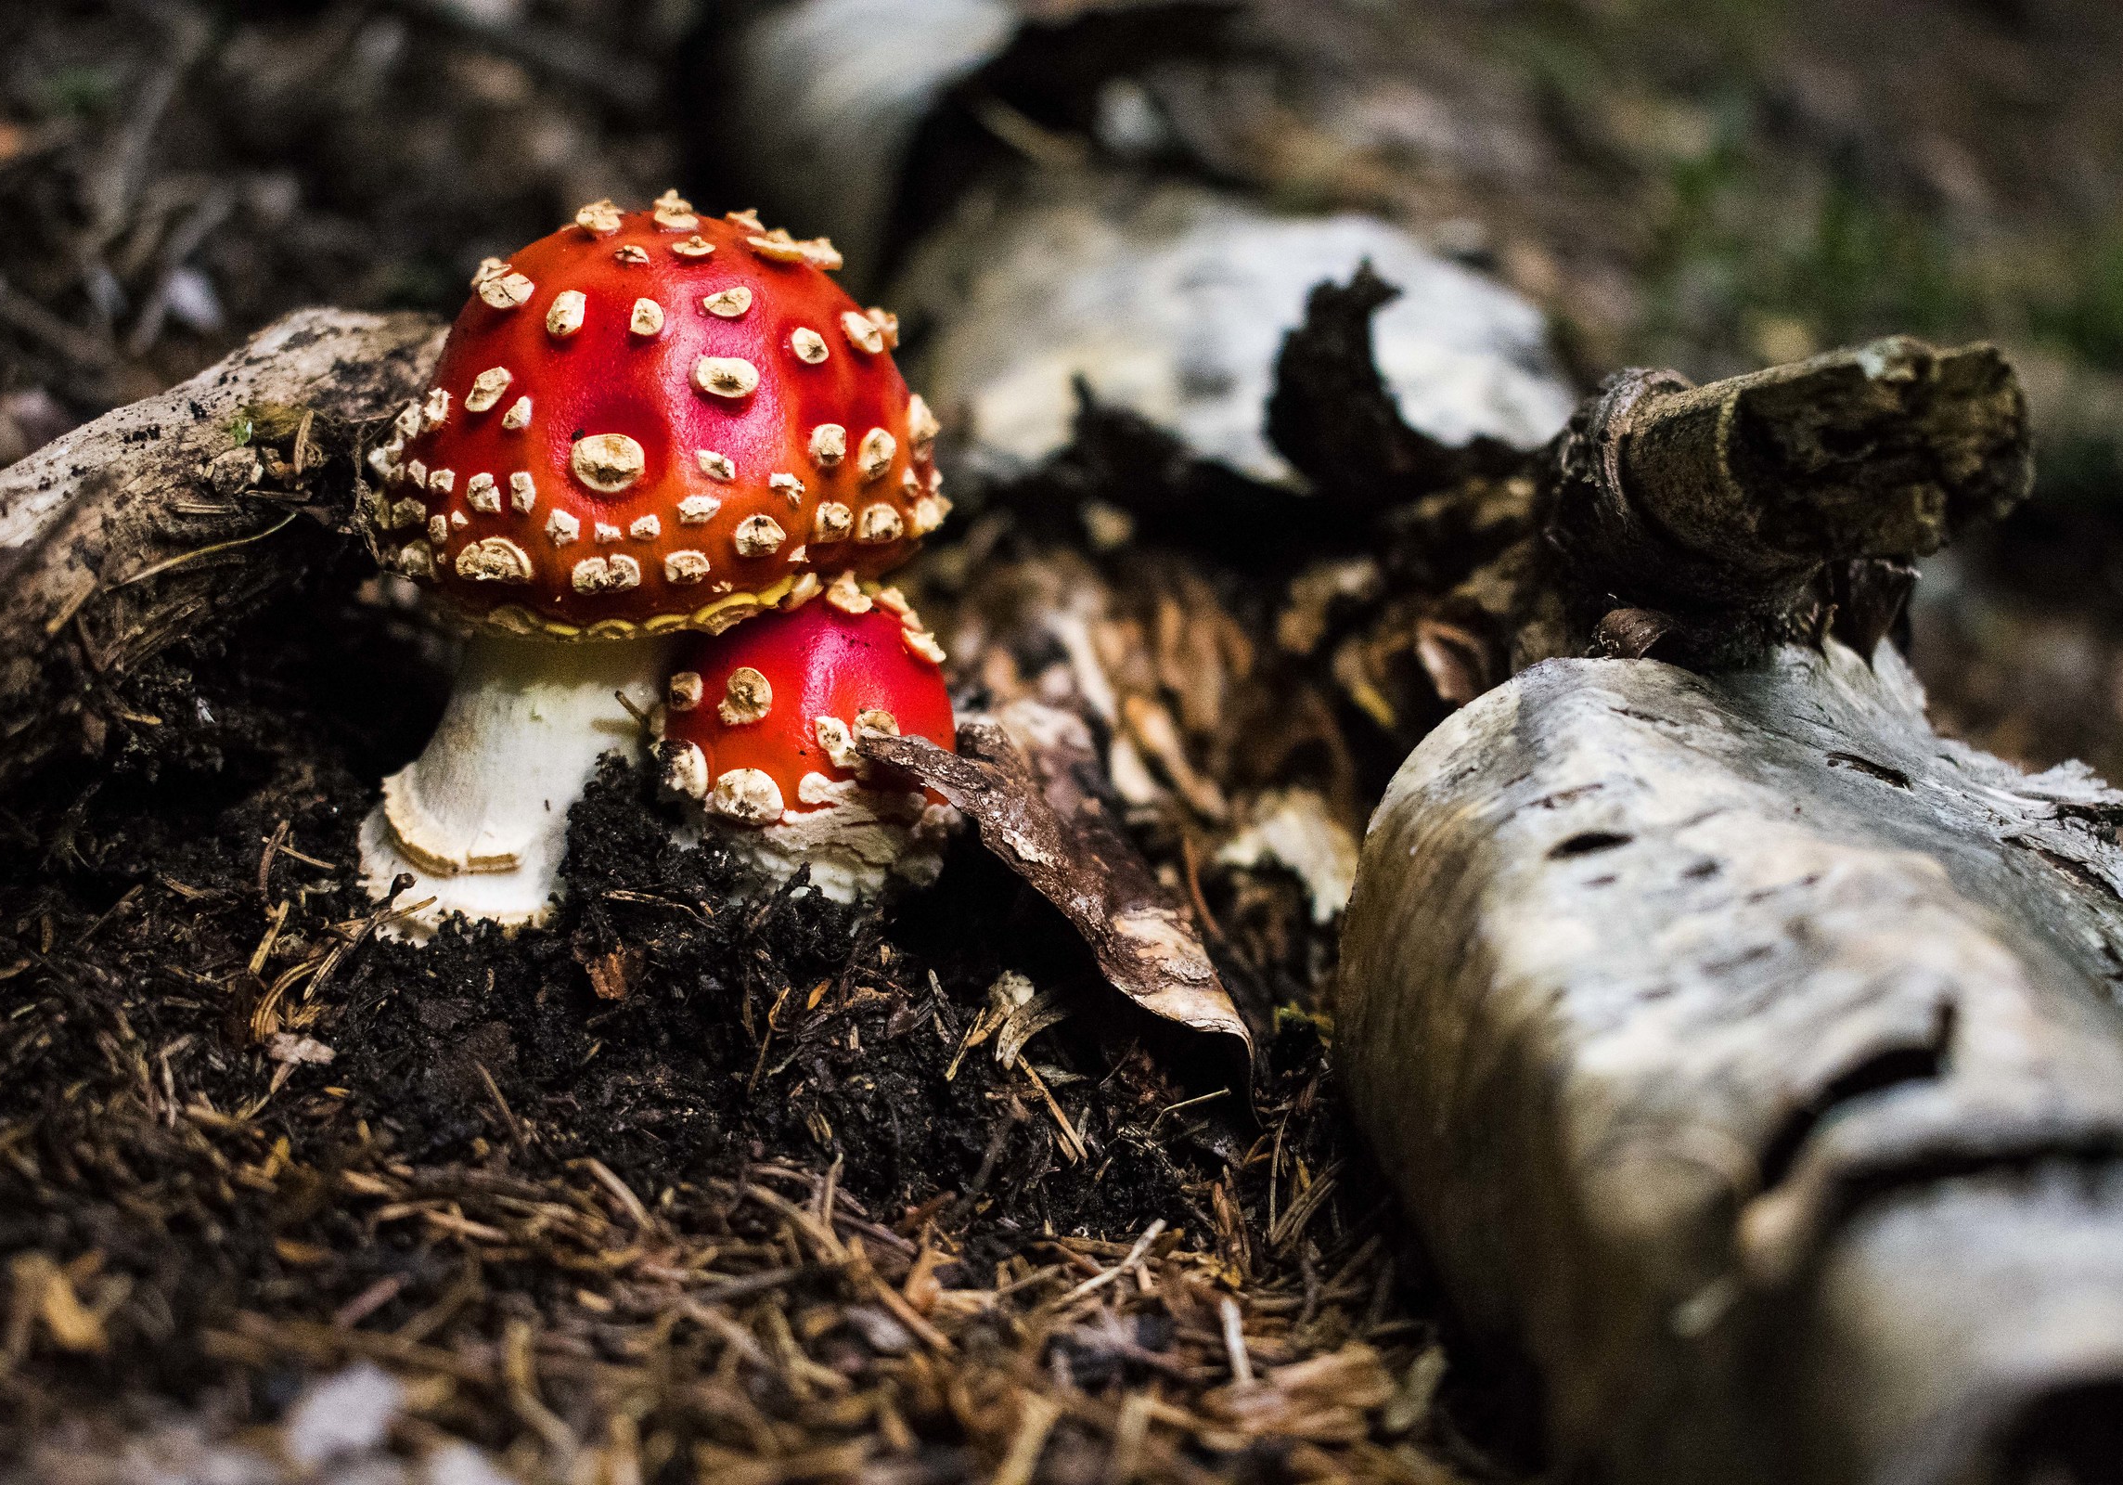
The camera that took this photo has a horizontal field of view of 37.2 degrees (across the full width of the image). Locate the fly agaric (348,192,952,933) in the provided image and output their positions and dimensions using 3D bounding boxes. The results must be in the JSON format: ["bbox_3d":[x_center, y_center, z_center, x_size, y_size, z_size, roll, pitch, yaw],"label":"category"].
[{"bbox_3d":[-0.056,-0.025,0.430,0.080,0.100,0.079,0,20,0],"label":"fly agaric"}]

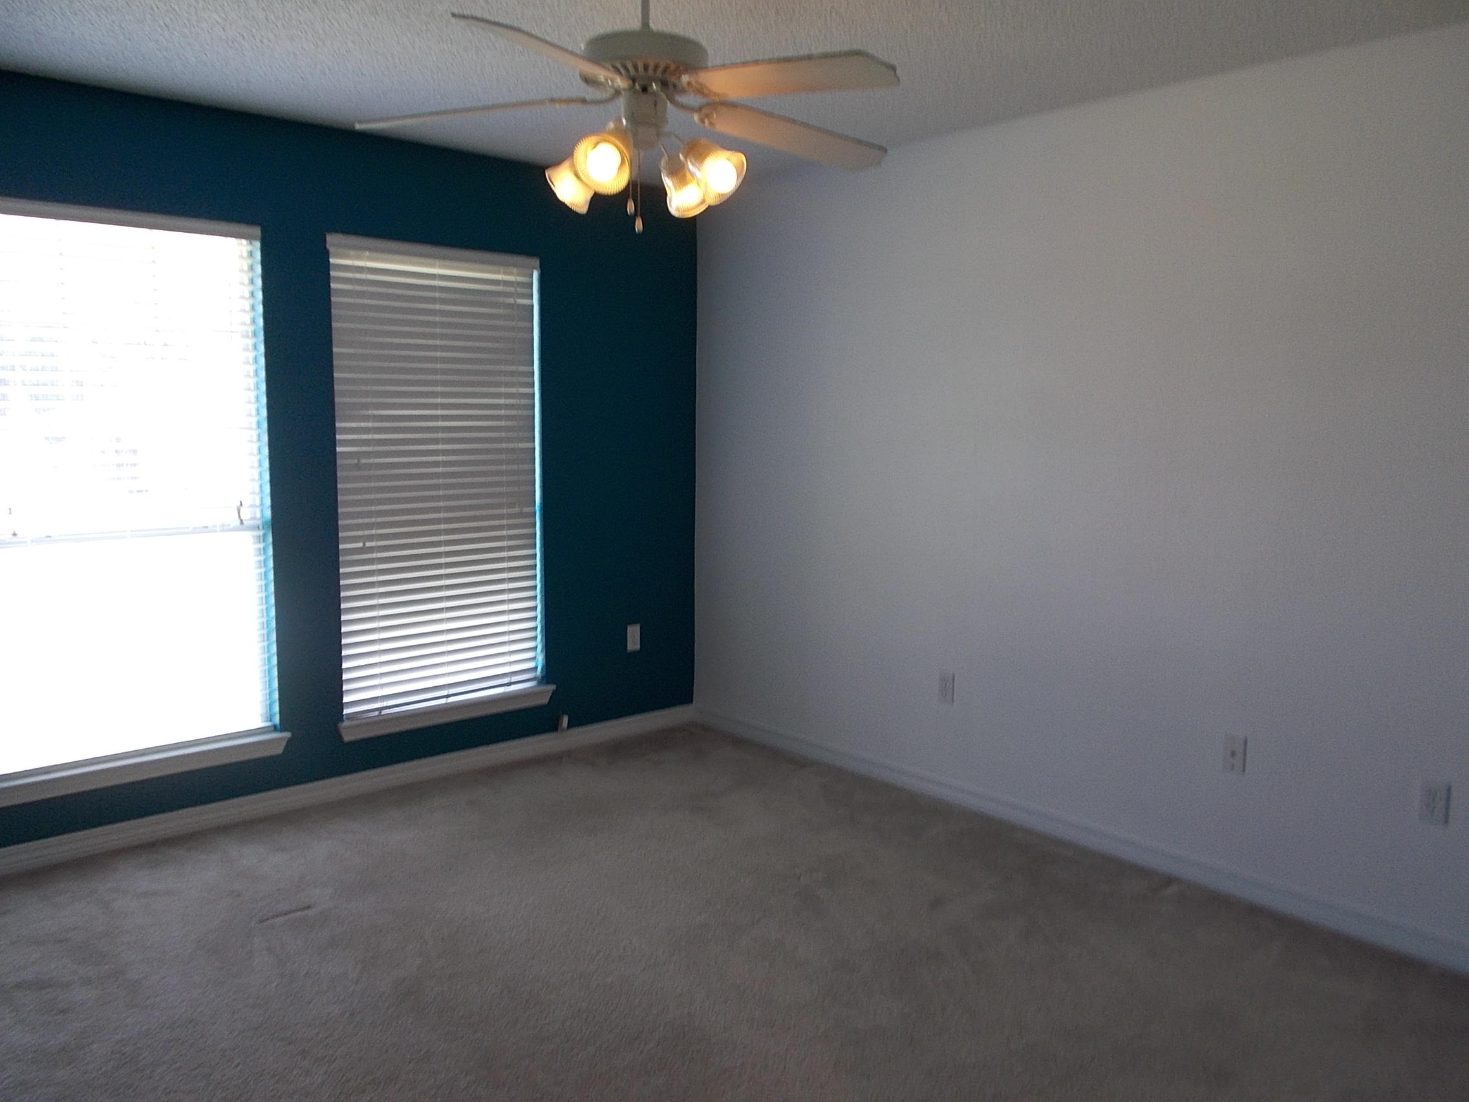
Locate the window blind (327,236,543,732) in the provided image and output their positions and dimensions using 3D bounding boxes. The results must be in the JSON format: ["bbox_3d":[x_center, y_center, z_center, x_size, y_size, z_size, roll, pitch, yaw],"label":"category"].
[{"bbox_3d":[-1.123,-0.270,4.228,0.853,1.736,0.065,-5,9,-41],"label":"window blind"}]

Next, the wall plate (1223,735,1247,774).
[{"bbox_3d":[1.484,0.605,3.279,0.008,0.114,0.070,-5,9,-41],"label":"wall plate"}]

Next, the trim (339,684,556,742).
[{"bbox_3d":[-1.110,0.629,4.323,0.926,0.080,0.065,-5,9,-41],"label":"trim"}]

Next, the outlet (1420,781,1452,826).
[{"bbox_3d":[1.829,0.657,2.884,0.010,0.116,0.071,-5,9,-41],"label":"outlet"}]

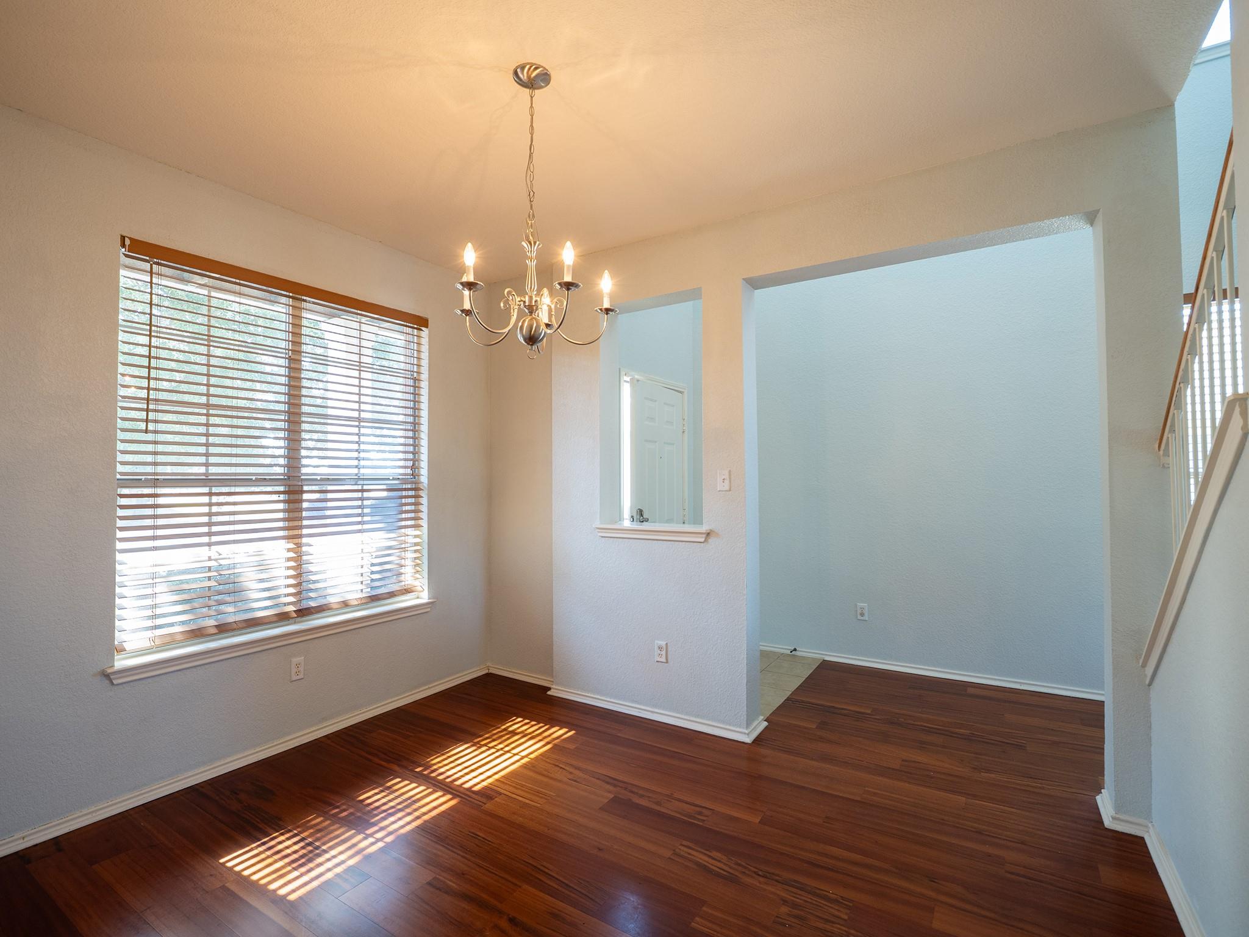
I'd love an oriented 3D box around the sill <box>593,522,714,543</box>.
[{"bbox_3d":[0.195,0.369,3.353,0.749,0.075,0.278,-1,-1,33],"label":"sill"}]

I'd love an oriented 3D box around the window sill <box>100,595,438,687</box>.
[{"bbox_3d":[-1.670,0.853,2.998,0.143,0.073,1.609,-1,-1,33],"label":"window sill"}]

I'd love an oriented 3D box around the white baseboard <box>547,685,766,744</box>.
[{"bbox_3d":[0.149,1.383,3.396,1.326,0.058,0.265,-1,-1,33],"label":"white baseboard"}]

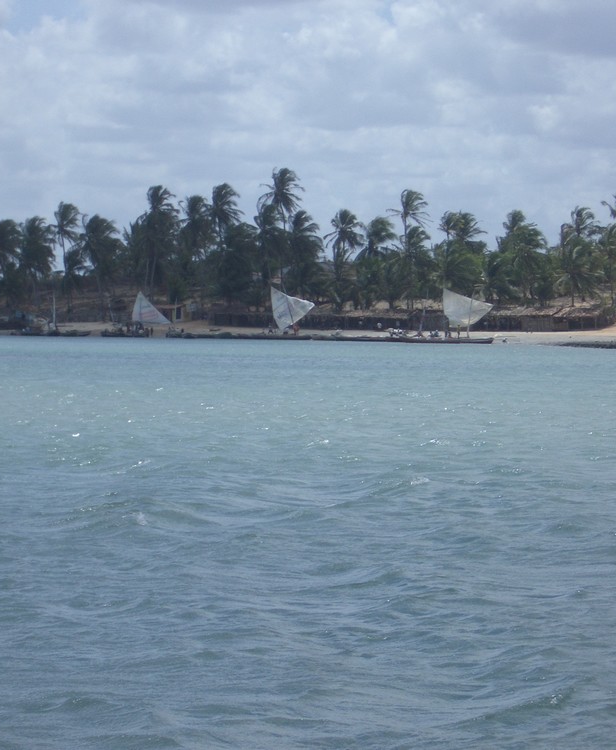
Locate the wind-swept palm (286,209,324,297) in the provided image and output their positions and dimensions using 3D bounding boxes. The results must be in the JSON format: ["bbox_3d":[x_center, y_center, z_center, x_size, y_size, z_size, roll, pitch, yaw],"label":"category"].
[{"bbox_3d":[-0.390,-18.870,475.000,5.950,14.410,6.200,0,1,0],"label":"wind-swept palm"}]

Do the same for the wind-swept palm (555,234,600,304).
[{"bbox_3d":[40.870,-15.850,460.000,6.980,10.920,7.000,0,1,0],"label":"wind-swept palm"}]

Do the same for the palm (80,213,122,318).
[{"bbox_3d":[-36.422,-19.313,535.000,7.408,18.696,7.408,0,1,0],"label":"palm"}]

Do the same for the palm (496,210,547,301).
[{"bbox_3d":[32.940,-18.280,468.000,7.710,14.190,7.500,0,1,0],"label":"palm"}]

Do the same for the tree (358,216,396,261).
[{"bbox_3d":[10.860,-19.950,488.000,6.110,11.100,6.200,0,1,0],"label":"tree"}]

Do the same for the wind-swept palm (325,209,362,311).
[{"bbox_3d":[5.442,-17.706,465.000,5.825,15.636,5.825,0,1,0],"label":"wind-swept palm"}]

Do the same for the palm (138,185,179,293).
[{"bbox_3d":[-25.875,-23.452,525.000,6.923,19.039,6.923,0,1,0],"label":"palm"}]

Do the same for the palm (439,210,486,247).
[{"bbox_3d":[23.278,-18.501,460.000,6.976,12.890,6.976,0,1,0],"label":"palm"}]

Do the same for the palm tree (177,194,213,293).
[{"bbox_3d":[-17.990,-20.550,485.000,5.440,16.630,6.000,0,1,0],"label":"palm tree"}]

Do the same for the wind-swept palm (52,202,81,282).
[{"bbox_3d":[-43.789,-22.756,550.000,5.077,17.044,5.077,0,1,0],"label":"wind-swept palm"}]

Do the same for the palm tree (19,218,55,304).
[{"bbox_3d":[-49.047,-20.852,550.000,6.165,15.775,6.165,0,1,0],"label":"palm tree"}]

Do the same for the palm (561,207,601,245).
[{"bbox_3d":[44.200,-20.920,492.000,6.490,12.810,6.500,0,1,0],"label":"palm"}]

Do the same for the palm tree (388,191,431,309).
[{"bbox_3d":[15.058,-18.618,450.000,6.231,17.506,6.231,0,1,0],"label":"palm tree"}]

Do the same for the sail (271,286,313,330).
[{"bbox_3d":[-2.200,-9.430,430.000,6.240,6.240,1.300,0,1,0],"label":"sail"}]

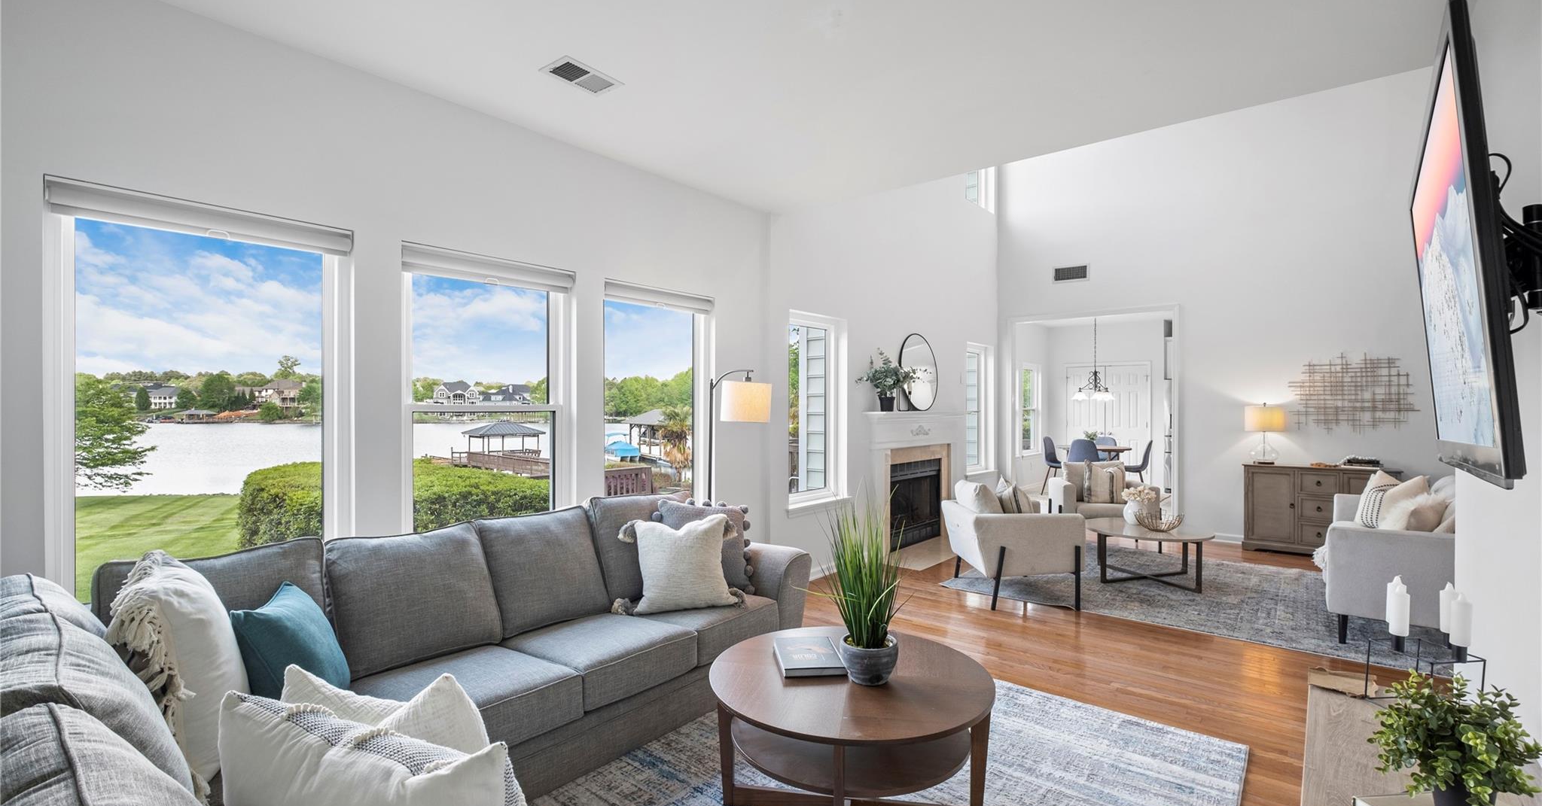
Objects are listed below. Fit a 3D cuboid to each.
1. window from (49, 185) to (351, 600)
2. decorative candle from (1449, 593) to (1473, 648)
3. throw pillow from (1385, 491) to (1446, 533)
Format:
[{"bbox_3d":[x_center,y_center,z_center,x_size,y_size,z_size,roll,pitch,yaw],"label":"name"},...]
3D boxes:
[{"bbox_3d":[-2.029,0.029,2.358,0.110,1.490,0.855,0,0,41],"label":"window"},{"bbox_3d":[1.889,0.596,1.760,0.043,0.145,0.043,0,0,41],"label":"decorative candle"},{"bbox_3d":[3.581,0.696,3.600,0.420,0.410,0.160,0,24,-23],"label":"throw pillow"}]

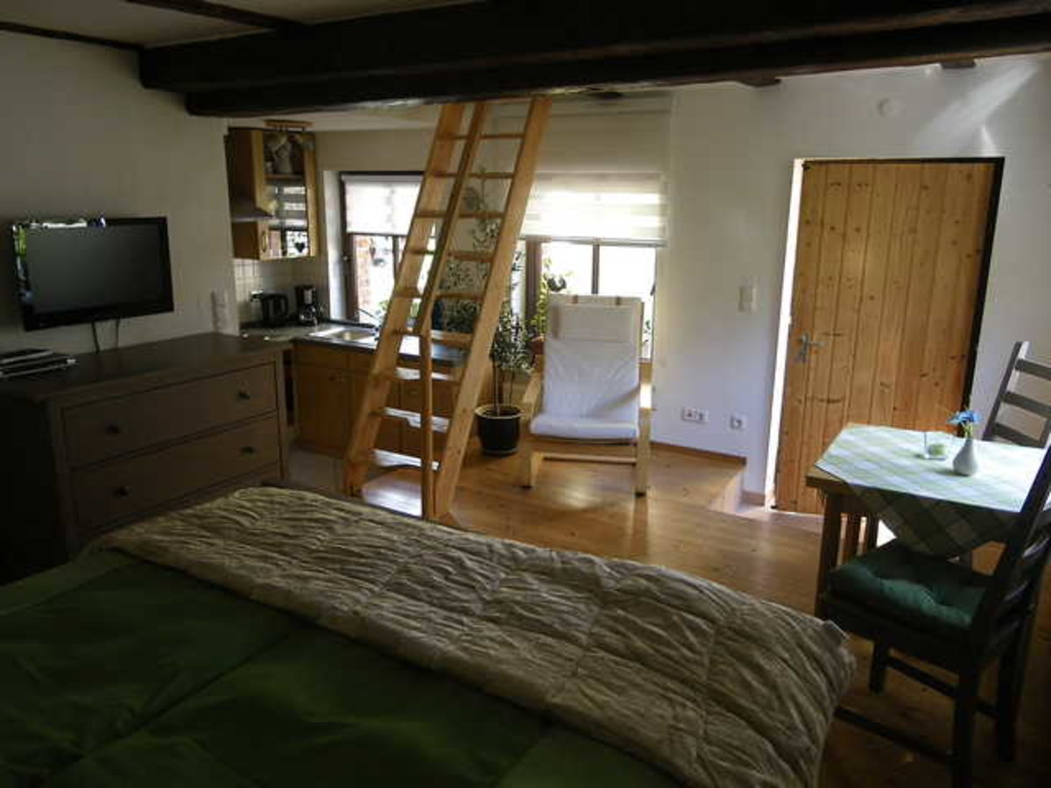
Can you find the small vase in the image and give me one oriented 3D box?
[{"bbox_3d":[1.343,0.182,2.576,0.077,0.114,0.077,8,15,30],"label":"small vase"}]

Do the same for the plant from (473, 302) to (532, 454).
[{"bbox_3d":[-0.157,-0.096,5.170,0.340,0.902,0.340,1,13,0],"label":"plant"}]

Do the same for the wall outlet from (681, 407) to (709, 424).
[{"bbox_3d":[1.004,0.129,5.048,0.152,0.082,0.020,8,15,30],"label":"wall outlet"}]

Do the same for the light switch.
[{"bbox_3d":[1.239,-0.530,4.752,0.090,0.150,0.020,8,15,30],"label":"light switch"}]

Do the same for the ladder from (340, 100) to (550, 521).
[{"bbox_3d":[-0.406,-0.551,4.511,0.600,2.090,1.170,8,15,30],"label":"ladder"}]

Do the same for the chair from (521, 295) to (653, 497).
[{"bbox_3d":[0.381,-0.038,4.802,0.680,0.970,0.800,3,14,10],"label":"chair"}]

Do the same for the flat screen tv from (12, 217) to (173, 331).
[{"bbox_3d":[-1.558,-0.445,3.081,0.070,0.360,0.585,8,15,30],"label":"flat screen tv"}]

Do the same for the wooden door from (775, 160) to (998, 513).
[{"bbox_3d":[1.829,-0.218,4.445,0.890,1.920,0.060,7,15,24],"label":"wooden door"}]

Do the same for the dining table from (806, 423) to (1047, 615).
[{"bbox_3d":[1.326,0.581,2.742,0.730,0.740,0.730,8,15,30],"label":"dining table"}]

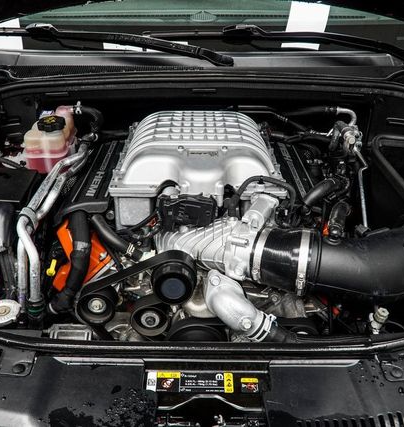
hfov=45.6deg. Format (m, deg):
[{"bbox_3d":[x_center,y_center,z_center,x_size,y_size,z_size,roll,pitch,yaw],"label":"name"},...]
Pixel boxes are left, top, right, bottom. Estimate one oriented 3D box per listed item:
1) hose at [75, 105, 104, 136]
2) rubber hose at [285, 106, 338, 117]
[{"bbox_3d":[-0.293,-0.244,1.260,0.074,0.068,0.060,0,30,0],"label":"hose"},{"bbox_3d":[0.312,-0.291,1.370,0.155,0.024,0.025,-7,30,0],"label":"rubber hose"}]

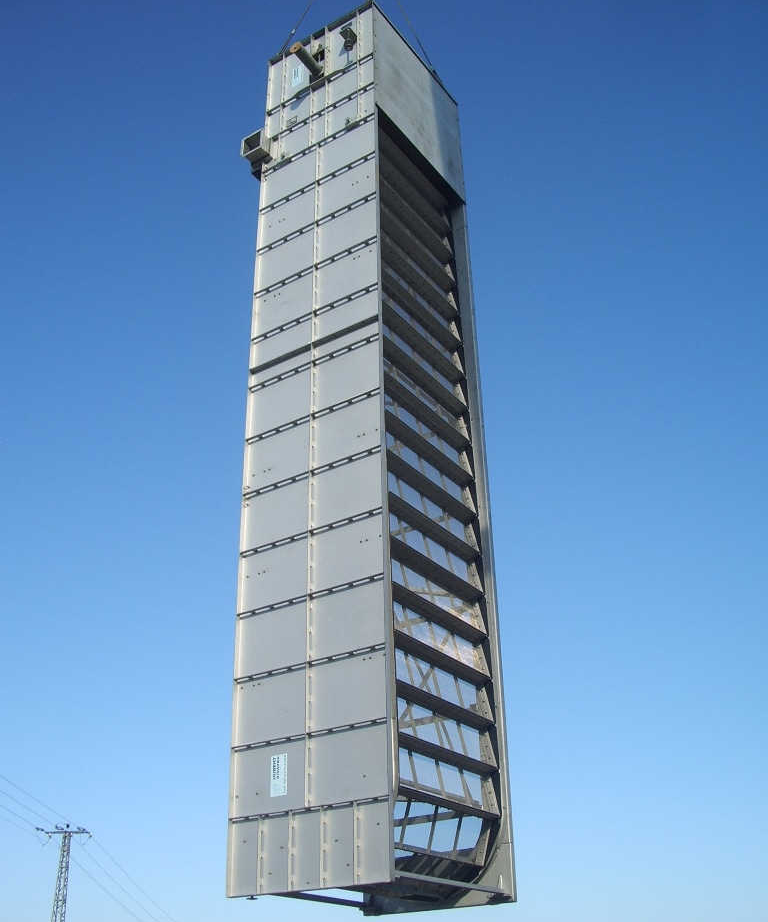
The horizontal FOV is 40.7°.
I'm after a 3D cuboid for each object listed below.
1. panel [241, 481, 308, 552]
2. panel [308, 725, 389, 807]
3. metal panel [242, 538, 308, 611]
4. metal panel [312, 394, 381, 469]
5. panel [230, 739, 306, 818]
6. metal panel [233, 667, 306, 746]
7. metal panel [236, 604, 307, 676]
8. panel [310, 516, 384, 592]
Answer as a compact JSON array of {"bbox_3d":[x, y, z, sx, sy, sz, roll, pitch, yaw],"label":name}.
[{"bbox_3d":[-1.301,0.626,12.445,1.004,0.794,0.070,-19,-34,29],"label":"panel"},{"bbox_3d":[-0.393,3.051,10.445,1.045,0.754,0.070,-19,-34,29],"label":"panel"},{"bbox_3d":[-1.286,1.315,12.063,1.004,0.782,0.070,-19,-34,29],"label":"metal panel"},{"bbox_3d":[-0.467,-0.359,12.334,1.045,0.790,0.070,-19,-34,29],"label":"metal panel"},{"bbox_3d":[-1.242,3.343,10.939,1.004,0.754,0.070,-19,-34,29],"label":"panel"},{"bbox_3d":[-1.257,2.677,11.308,1.004,0.769,0.070,-19,-34,29],"label":"metal panel"},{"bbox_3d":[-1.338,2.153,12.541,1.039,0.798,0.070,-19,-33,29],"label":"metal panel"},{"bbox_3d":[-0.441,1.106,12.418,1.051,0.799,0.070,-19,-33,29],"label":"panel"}]

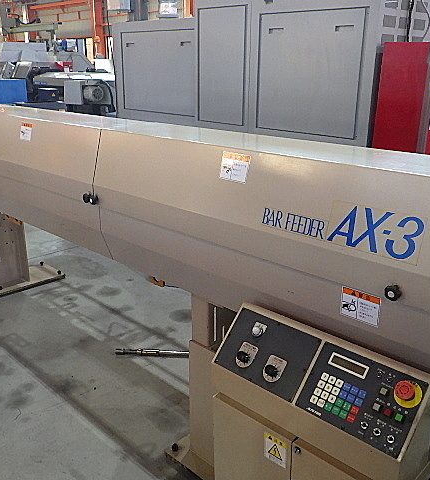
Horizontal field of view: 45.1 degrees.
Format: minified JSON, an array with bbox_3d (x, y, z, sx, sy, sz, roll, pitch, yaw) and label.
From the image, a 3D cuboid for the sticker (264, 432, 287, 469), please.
[{"bbox_3d":[0.150,0.520,1.275,0.070,0.068,0.004,17,25,41],"label":"sticker"}]

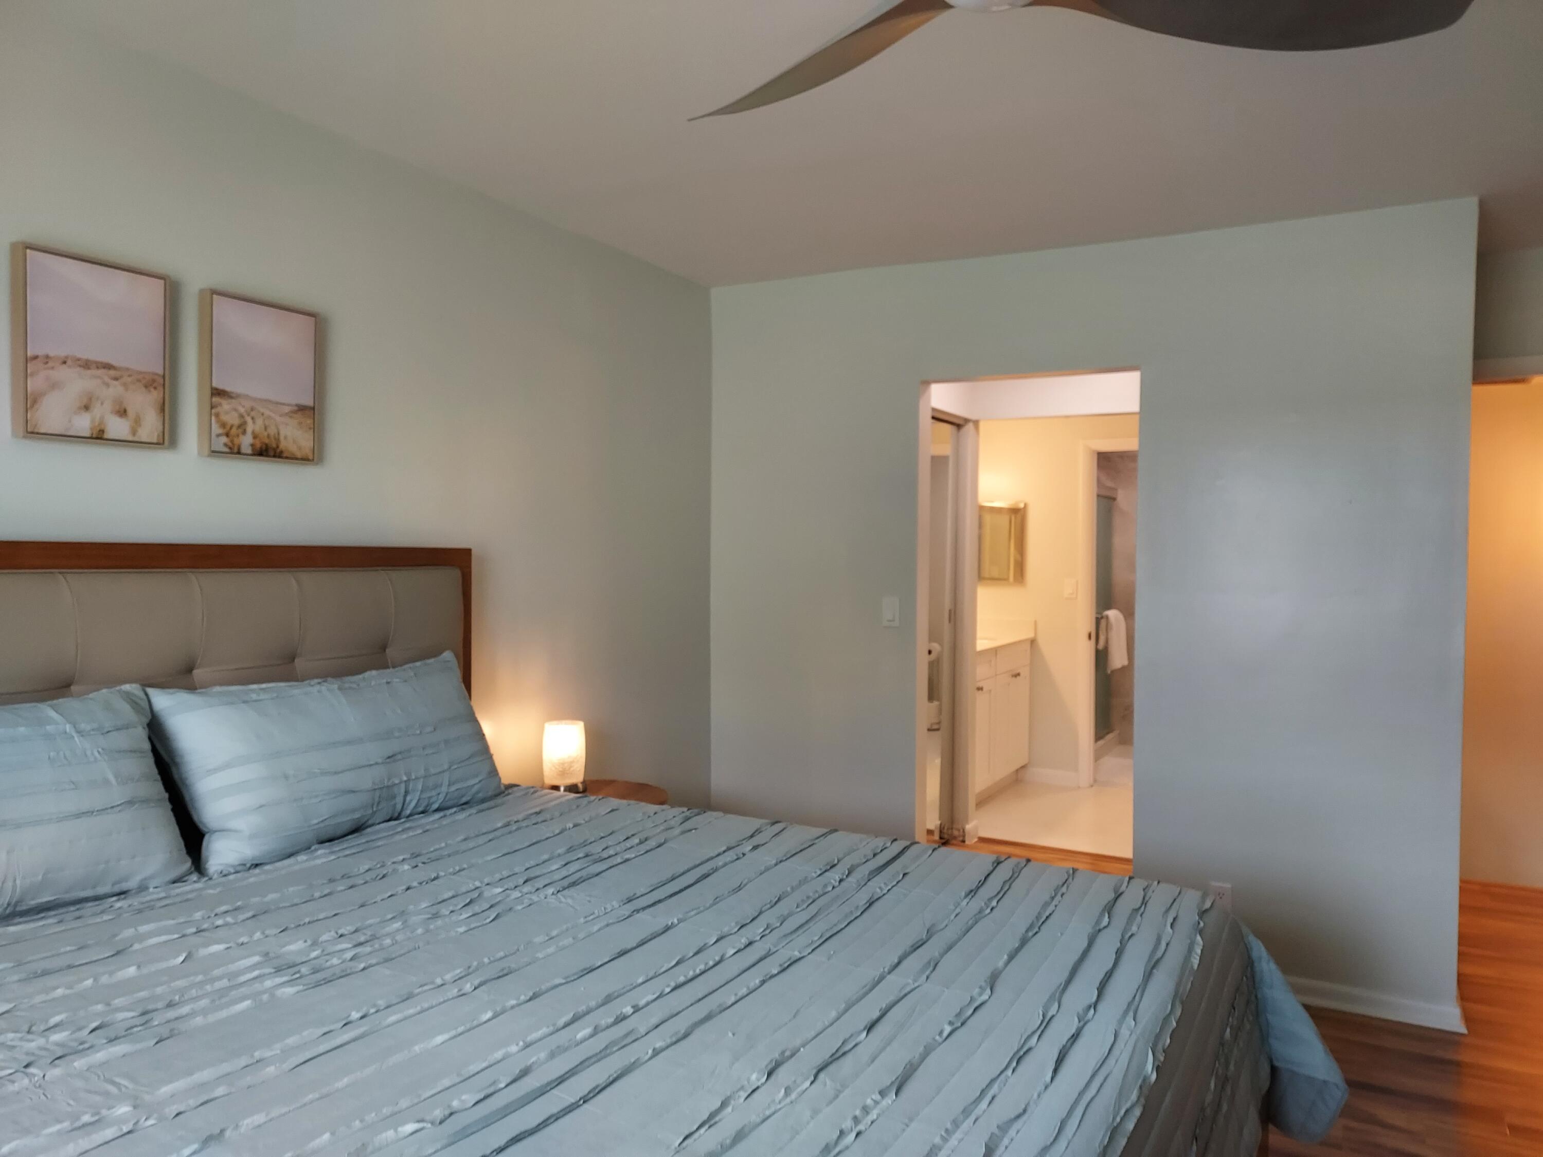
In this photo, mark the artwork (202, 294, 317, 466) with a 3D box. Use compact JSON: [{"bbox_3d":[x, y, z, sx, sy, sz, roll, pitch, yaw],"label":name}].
[{"bbox_3d":[-1.180,-0.453,2.481,0.040,0.363,0.286,1,2,28],"label":"artwork"}]

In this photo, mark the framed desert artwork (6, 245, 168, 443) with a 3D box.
[{"bbox_3d":[-1.355,-0.452,2.145,0.040,0.363,0.286,1,2,28],"label":"framed desert artwork"}]

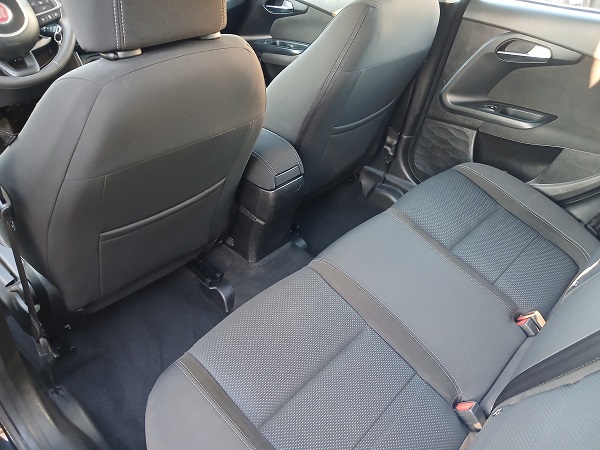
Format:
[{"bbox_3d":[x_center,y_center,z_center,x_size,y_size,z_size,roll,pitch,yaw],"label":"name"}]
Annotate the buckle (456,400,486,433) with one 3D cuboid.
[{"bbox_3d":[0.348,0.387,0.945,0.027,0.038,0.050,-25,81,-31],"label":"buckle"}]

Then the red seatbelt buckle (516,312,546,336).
[{"bbox_3d":[0.565,0.241,1.140,0.054,0.034,0.046,-28,83,-34],"label":"red seatbelt buckle"}]

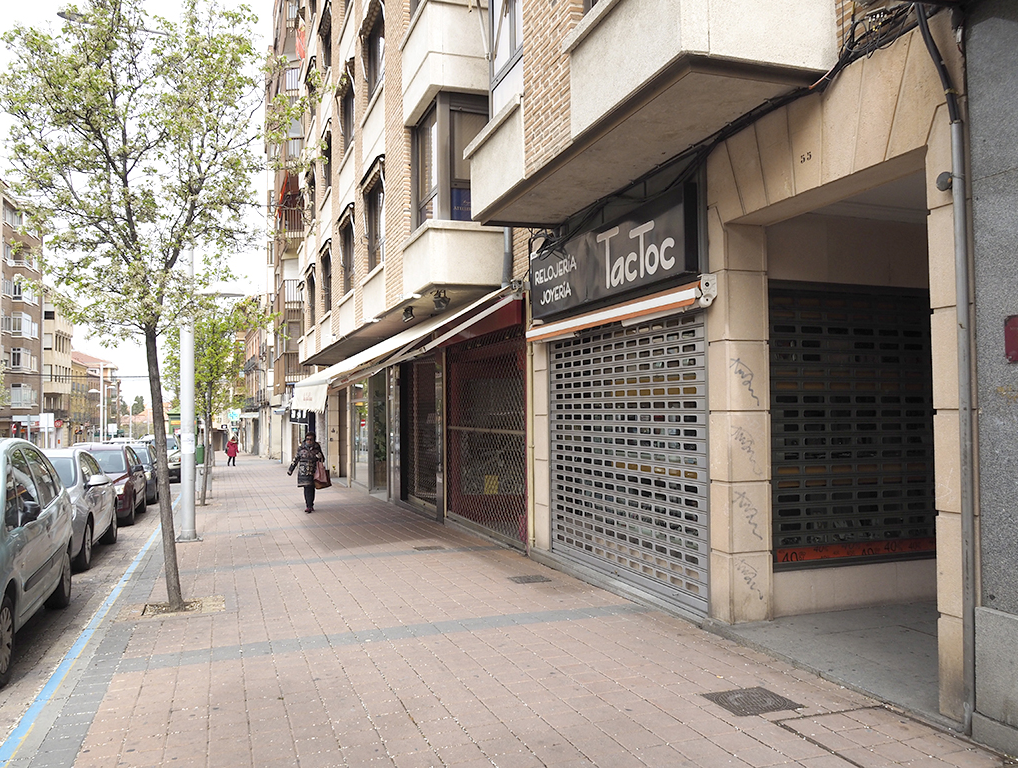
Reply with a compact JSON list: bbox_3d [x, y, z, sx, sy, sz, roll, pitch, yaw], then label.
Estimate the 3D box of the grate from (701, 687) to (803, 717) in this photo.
[{"bbox_3d":[1.309,1.726,4.480,0.400,0.030,0.400,0,-4,-19],"label":"grate"}]

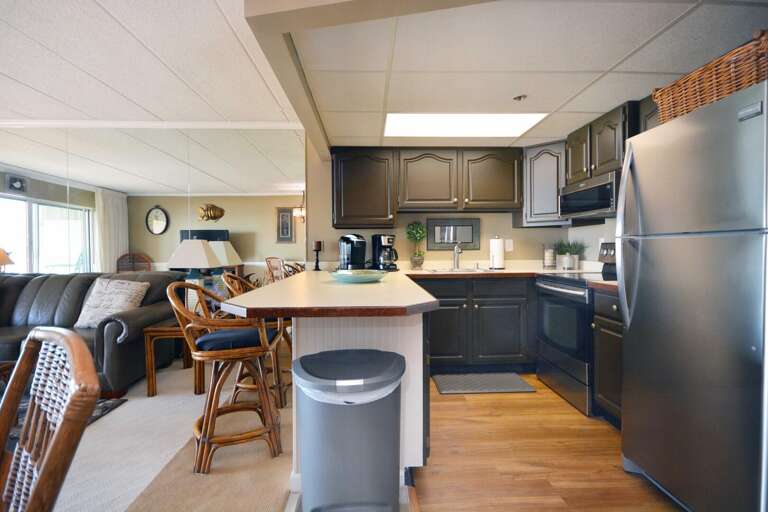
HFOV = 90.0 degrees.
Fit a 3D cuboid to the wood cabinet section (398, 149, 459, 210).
[{"bbox_3d":[0.424,-0.728,3.814,0.582,0.602,0.310,0,1,-2],"label":"wood cabinet section"}]

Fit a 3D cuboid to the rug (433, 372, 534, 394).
[{"bbox_3d":[0.834,1.077,3.290,0.760,0.014,0.455,0,1,-2],"label":"rug"}]

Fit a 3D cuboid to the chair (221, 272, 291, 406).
[{"bbox_3d":[-0.898,0.603,2.892,0.580,0.970,0.550,0,1,-7],"label":"chair"}]

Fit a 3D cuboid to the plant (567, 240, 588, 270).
[{"bbox_3d":[1.786,0.001,3.603,0.170,0.280,0.170,0,1,-2],"label":"plant"}]

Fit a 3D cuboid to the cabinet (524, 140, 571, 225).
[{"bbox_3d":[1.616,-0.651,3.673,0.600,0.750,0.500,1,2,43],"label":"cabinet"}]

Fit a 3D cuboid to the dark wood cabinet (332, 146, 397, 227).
[{"bbox_3d":[-0.191,-0.658,3.815,0.620,0.765,0.325,0,1,-2],"label":"dark wood cabinet"}]

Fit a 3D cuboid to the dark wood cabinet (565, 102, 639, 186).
[{"bbox_3d":[1.785,-0.822,2.983,0.370,0.435,0.750,0,1,-2],"label":"dark wood cabinet"}]

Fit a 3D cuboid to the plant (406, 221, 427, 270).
[{"bbox_3d":[0.309,-0.094,3.744,0.190,0.470,0.190,0,1,-2],"label":"plant"}]

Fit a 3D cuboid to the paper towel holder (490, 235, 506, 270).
[{"bbox_3d":[1.153,-0.028,3.911,0.155,0.348,0.155,0,1,-2],"label":"paper towel holder"}]

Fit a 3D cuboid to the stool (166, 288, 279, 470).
[{"bbox_3d":[-0.846,0.615,2.111,0.540,0.950,0.520,-1,1,-22],"label":"stool"}]

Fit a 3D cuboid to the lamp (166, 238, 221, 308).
[{"bbox_3d":[-1.785,0.199,3.656,0.400,0.700,0.380,0,1,-2],"label":"lamp"}]

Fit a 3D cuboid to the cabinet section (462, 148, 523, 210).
[{"bbox_3d":[1.036,-0.733,3.838,0.591,0.606,0.310,0,1,-2],"label":"cabinet section"}]

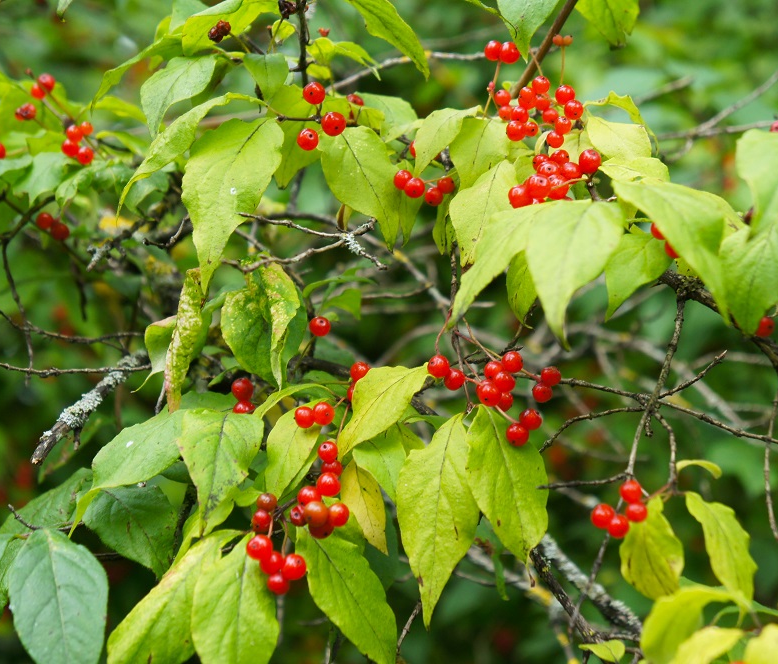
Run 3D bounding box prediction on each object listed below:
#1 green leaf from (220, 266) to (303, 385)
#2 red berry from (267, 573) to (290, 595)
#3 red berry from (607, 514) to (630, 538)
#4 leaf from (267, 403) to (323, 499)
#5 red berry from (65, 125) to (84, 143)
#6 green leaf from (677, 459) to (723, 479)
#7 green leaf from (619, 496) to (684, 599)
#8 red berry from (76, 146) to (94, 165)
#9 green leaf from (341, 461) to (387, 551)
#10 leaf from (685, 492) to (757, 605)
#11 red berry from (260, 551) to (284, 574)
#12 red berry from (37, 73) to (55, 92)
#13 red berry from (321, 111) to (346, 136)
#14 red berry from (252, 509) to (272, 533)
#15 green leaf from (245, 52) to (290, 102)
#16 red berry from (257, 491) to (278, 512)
[{"bbox_3d":[-0.048,-0.003,0.850,0.029,0.048,0.014,-12,-12,0],"label":"green leaf"},{"bbox_3d":[-0.040,0.091,0.825,0.008,0.008,0.008,0,8,0],"label":"red berry"},{"bbox_3d":[0.084,0.071,0.830,0.008,0.008,0.008,0,8,0],"label":"red berry"},{"bbox_3d":[-0.031,0.042,0.807,0.018,0.041,0.009,23,-22,10],"label":"leaf"},{"bbox_3d":[-0.129,-0.081,0.930,0.008,0.008,0.008,0,8,0],"label":"red berry"},{"bbox_3d":[0.108,0.047,0.790,0.017,0.006,0.011,8,12,11],"label":"green leaf"},{"bbox_3d":[0.094,0.077,0.812,0.021,0.038,0.009,-5,-23,-6],"label":"green leaf"},{"bbox_3d":[-0.124,-0.072,0.930,0.008,0.008,0.008,0,7,0],"label":"red berry"},{"bbox_3d":[-0.008,0.063,0.820,0.014,0.038,0.008,-20,-18,0],"label":"green leaf"},{"bbox_3d":[0.122,0.080,0.840,0.018,0.050,0.013,-27,-20,0],"label":"leaf"},{"bbox_3d":[-0.041,0.081,0.800,0.008,0.008,0.008,0,7,0],"label":"red berry"},{"bbox_3d":[-0.153,-0.112,1.020,0.008,0.008,0.008,0,8,0],"label":"red berry"},{"bbox_3d":[-0.020,-0.074,0.810,0.009,0.009,0.009,0,10,0],"label":"red berry"},{"bbox_3d":[-0.045,0.067,0.805,0.007,0.008,0.007,0,10,0],"label":"red berry"},{"bbox_3d":[-0.047,-0.098,0.870,0.017,0.007,0.023,-1,50,0],"label":"green leaf"},{"bbox_3d":[-0.044,0.062,0.825,0.007,0.007,0.007,0,7,0],"label":"red berry"}]

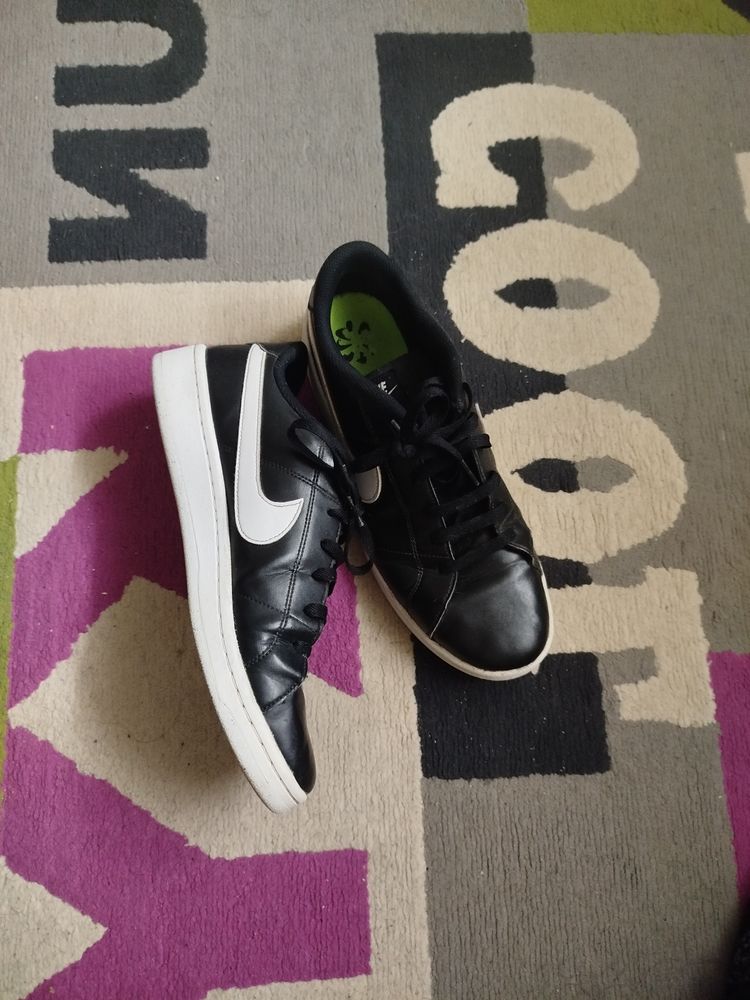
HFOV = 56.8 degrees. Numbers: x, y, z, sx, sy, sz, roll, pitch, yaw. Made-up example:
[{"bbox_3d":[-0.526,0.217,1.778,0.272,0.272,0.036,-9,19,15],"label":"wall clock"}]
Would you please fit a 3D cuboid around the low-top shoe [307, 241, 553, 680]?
[{"bbox_3d":[0.037,-0.022,0.441,0.106,0.110,0.295,-21,81,-7],"label":"low-top shoe"}]

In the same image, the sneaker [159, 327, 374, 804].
[{"bbox_3d":[-0.058,0.030,0.426,0.108,0.108,0.294,-14,77,-8],"label":"sneaker"}]

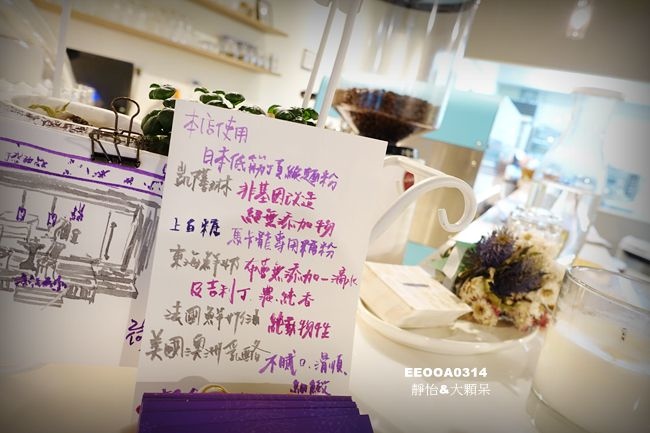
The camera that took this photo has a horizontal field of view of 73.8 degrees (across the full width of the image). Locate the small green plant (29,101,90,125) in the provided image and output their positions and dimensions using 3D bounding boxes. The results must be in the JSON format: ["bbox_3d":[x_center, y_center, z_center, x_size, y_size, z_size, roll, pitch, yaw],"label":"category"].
[{"bbox_3d":[-0.214,-0.082,0.350,0.041,0.018,0.030,12,12,0],"label":"small green plant"}]

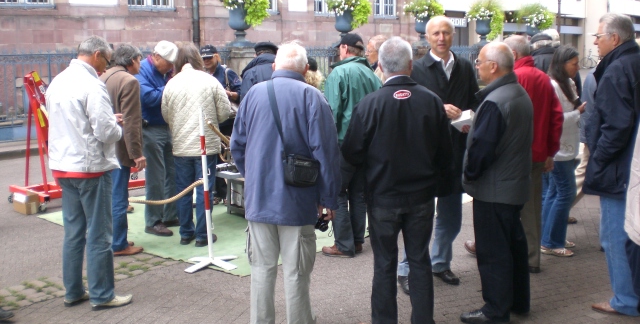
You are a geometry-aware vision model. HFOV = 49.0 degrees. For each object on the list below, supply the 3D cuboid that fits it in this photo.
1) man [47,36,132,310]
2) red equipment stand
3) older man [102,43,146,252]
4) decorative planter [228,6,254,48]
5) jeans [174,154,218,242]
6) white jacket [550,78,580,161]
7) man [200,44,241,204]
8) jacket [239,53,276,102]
[{"bbox_3d":[-1.492,0.081,4.511,0.460,1.734,0.510,-8,12,-39],"label":"man"},{"bbox_3d":[-2.513,-0.316,7.854,1.050,1.430,1.600,8,13,40],"label":"red equipment stand"},{"bbox_3d":[-1.612,-0.089,5.697,0.420,1.688,0.500,-9,12,-41],"label":"older man"},{"bbox_3d":[-1.702,-2.901,15.098,0.530,0.868,0.530,0,9,0],"label":"decorative planter"},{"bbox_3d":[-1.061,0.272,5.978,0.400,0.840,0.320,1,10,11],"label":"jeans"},{"bbox_3d":[1.915,-0.330,5.526,0.400,0.660,0.460,-1,10,-3],"label":"white jacket"},{"bbox_3d":[-1.079,-0.383,7.388,0.540,1.680,0.420,2,10,17],"label":"man"},{"bbox_3d":[-0.517,-0.667,6.550,0.560,0.720,0.420,-6,11,-30],"label":"jacket"}]

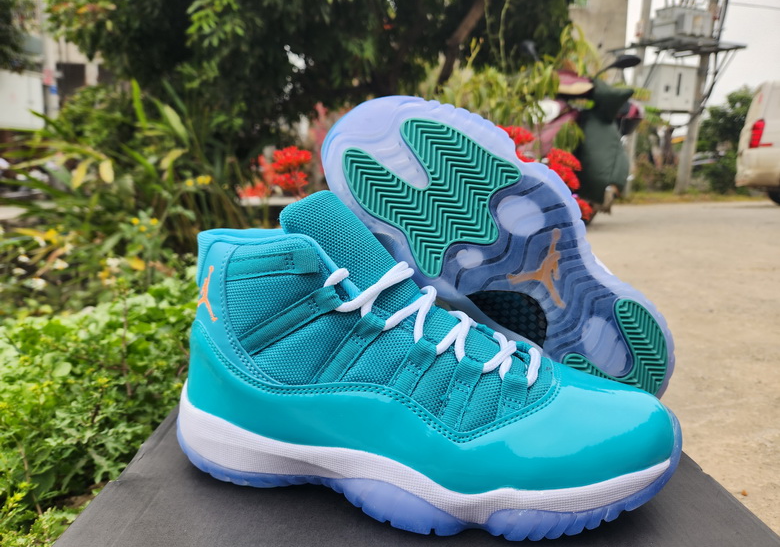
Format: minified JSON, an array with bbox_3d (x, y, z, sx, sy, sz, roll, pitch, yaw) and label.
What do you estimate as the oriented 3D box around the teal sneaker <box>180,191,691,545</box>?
[{"bbox_3d":[0.014,0.037,0.295,0.298,0.166,0.110,2,10,10],"label":"teal sneaker"}]

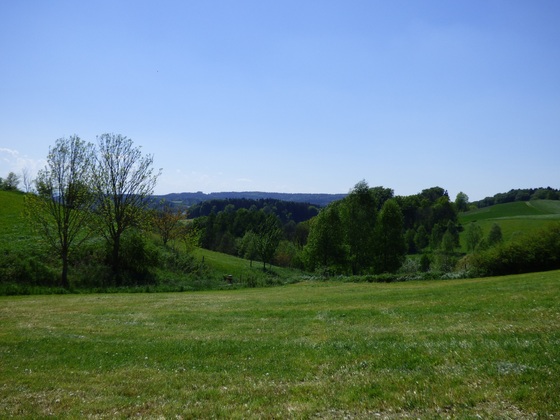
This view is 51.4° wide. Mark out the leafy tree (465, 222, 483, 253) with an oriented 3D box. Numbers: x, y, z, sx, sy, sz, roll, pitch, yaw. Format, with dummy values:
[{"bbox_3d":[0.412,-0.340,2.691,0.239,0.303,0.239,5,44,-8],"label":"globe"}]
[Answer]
[{"bbox_3d":[38.208,5.430,115.000,3.480,5.860,3.480,0,1,0],"label":"leafy tree"}]

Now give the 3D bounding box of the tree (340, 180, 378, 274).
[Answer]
[{"bbox_3d":[7.371,1.669,54.000,3.450,8.720,3.450,0,1,0],"label":"tree"}]

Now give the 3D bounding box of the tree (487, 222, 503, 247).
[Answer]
[{"bbox_3d":[43.460,5.015,118.000,3.180,4.910,3.180,0,1,0],"label":"tree"}]

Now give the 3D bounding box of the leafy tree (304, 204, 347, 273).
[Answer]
[{"bbox_3d":[4.062,2.589,52.000,3.670,6.100,3.670,0,1,0],"label":"leafy tree"}]

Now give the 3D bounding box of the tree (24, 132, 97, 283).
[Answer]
[{"bbox_3d":[-12.873,0.088,34.000,4.000,8.670,4.000,0,1,0],"label":"tree"}]

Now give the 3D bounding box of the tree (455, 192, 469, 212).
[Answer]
[{"bbox_3d":[65.445,-2.704,210.000,4.950,7.850,4.950,0,1,0],"label":"tree"}]

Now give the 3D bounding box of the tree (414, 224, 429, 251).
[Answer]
[{"bbox_3d":[27.212,5.288,112.000,2.640,4.950,2.640,0,1,0],"label":"tree"}]

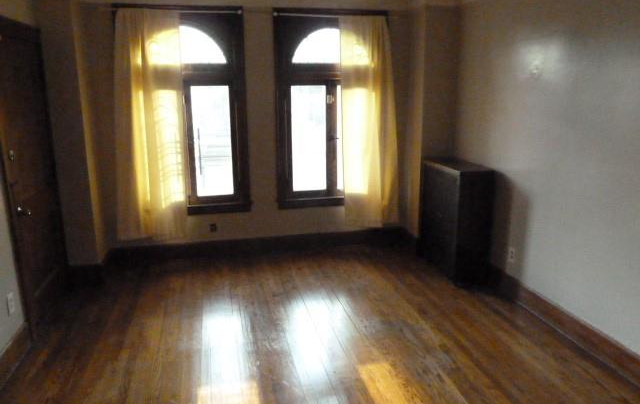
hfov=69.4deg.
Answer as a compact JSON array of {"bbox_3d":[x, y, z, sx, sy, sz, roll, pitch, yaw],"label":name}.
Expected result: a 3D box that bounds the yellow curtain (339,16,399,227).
[{"bbox_3d":[0.504,-0.762,4.678,0.661,2.100,0.120,-3,14,-12],"label":"yellow curtain"}]

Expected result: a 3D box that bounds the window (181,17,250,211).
[{"bbox_3d":[-1.257,-0.809,4.386,1.110,1.903,0.110,-3,14,-12],"label":"window"}]

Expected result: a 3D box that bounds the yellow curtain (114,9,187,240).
[{"bbox_3d":[-1.560,-0.643,4.235,0.678,2.086,0.120,-3,14,-12],"label":"yellow curtain"}]

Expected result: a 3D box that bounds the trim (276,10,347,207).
[{"bbox_3d":[0.112,-0.892,4.679,1.122,1.901,0.110,-3,14,-12],"label":"trim"}]

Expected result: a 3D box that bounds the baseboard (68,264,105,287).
[{"bbox_3d":[-2.061,0.634,4.094,0.306,0.168,0.030,-3,14,-12],"label":"baseboard"}]

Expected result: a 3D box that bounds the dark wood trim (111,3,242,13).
[{"bbox_3d":[-1.252,-1.725,4.125,1.106,0.051,0.060,-3,14,-12],"label":"dark wood trim"}]

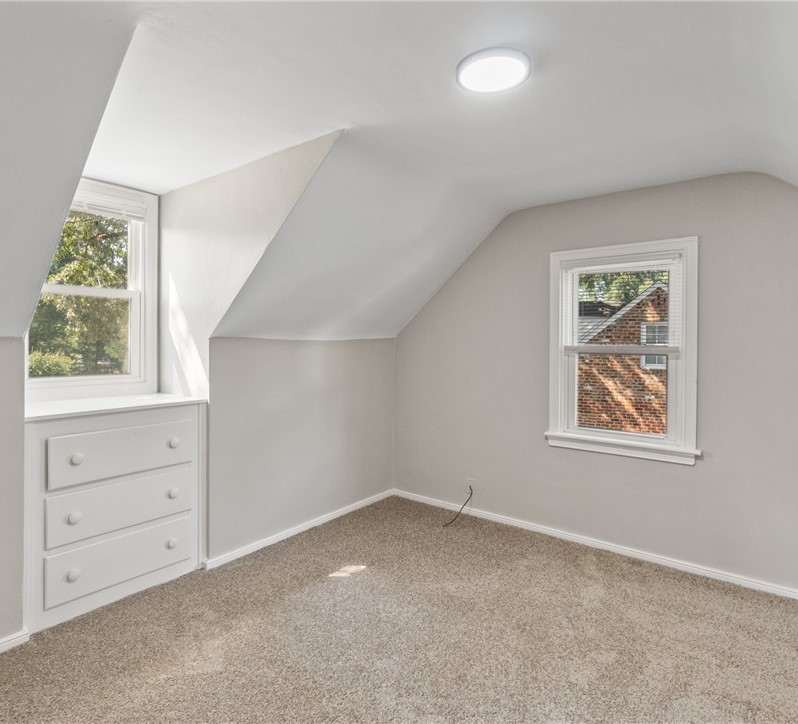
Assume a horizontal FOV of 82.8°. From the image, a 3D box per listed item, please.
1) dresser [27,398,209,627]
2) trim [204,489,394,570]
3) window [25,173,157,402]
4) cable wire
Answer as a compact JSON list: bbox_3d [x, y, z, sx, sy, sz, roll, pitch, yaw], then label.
[{"bbox_3d":[-1.642,0.718,2.527,0.637,0.976,0.872,2,2,38],"label":"dresser"},{"bbox_3d":[-0.579,1.157,3.307,0.017,0.062,1.742,2,2,38],"label":"trim"},{"bbox_3d":[-1.901,-0.440,2.700,0.090,1.312,0.897,2,2,38],"label":"window"},{"bbox_3d":[0.441,1.081,3.412,0.060,0.234,0.332,2,3,44],"label":"cable wire"}]

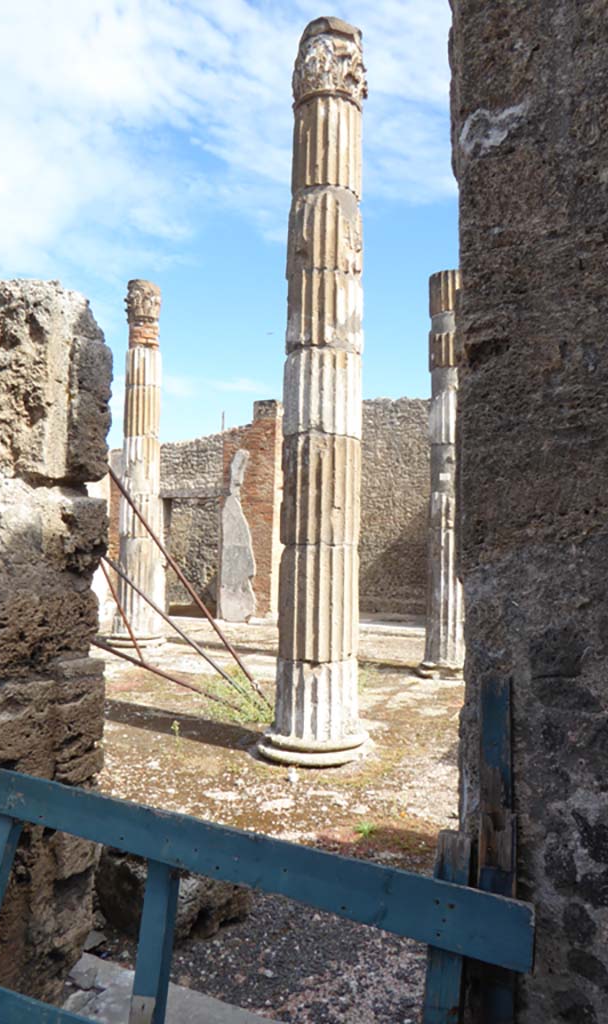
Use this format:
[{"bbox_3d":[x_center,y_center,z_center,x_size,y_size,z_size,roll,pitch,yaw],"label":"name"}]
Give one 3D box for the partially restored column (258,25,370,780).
[{"bbox_3d":[0.137,-0.899,5.191,0.790,5.200,0.790,0,-2,0],"label":"partially restored column"}]

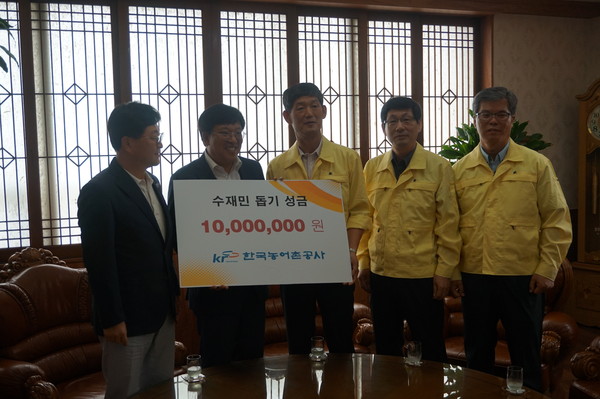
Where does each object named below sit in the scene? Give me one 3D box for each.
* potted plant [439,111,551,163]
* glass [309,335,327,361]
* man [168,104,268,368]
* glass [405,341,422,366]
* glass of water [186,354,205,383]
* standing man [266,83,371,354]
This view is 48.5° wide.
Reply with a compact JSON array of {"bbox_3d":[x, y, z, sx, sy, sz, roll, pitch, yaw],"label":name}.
[{"bbox_3d":[1.347,0.228,4.608,0.760,1.622,0.760,0,4,22],"label":"potted plant"},{"bbox_3d":[0.074,0.624,2.797,0.060,0.090,0.060,-1,4,0],"label":"glass"},{"bbox_3d":[-0.333,0.395,2.967,0.480,1.602,0.380,-2,4,-15],"label":"man"},{"bbox_3d":[0.462,0.621,2.709,0.060,0.090,0.060,-1,4,0],"label":"glass"},{"bbox_3d":[-0.412,0.649,2.595,0.060,0.090,0.060,-1,4,0],"label":"glass of water"},{"bbox_3d":[0.106,0.320,3.151,0.490,1.706,0.360,-1,4,10],"label":"standing man"}]

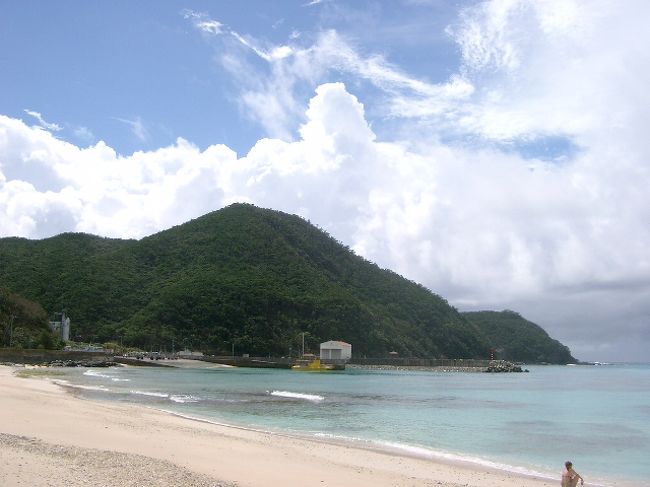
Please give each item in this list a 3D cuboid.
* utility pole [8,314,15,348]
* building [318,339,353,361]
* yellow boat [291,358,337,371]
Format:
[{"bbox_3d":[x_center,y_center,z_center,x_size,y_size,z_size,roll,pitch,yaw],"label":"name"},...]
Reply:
[{"bbox_3d":[-91.888,25.793,203.560,1.000,10.000,0.500,0,-10,0],"label":"utility pole"},{"bbox_3d":[4.472,46.279,301.511,10.200,8.300,10.800,-4,-10,22],"label":"building"},{"bbox_3d":[-4.731,49.736,285.705,17.800,5.000,4.500,-2,-10,10],"label":"yellow boat"}]

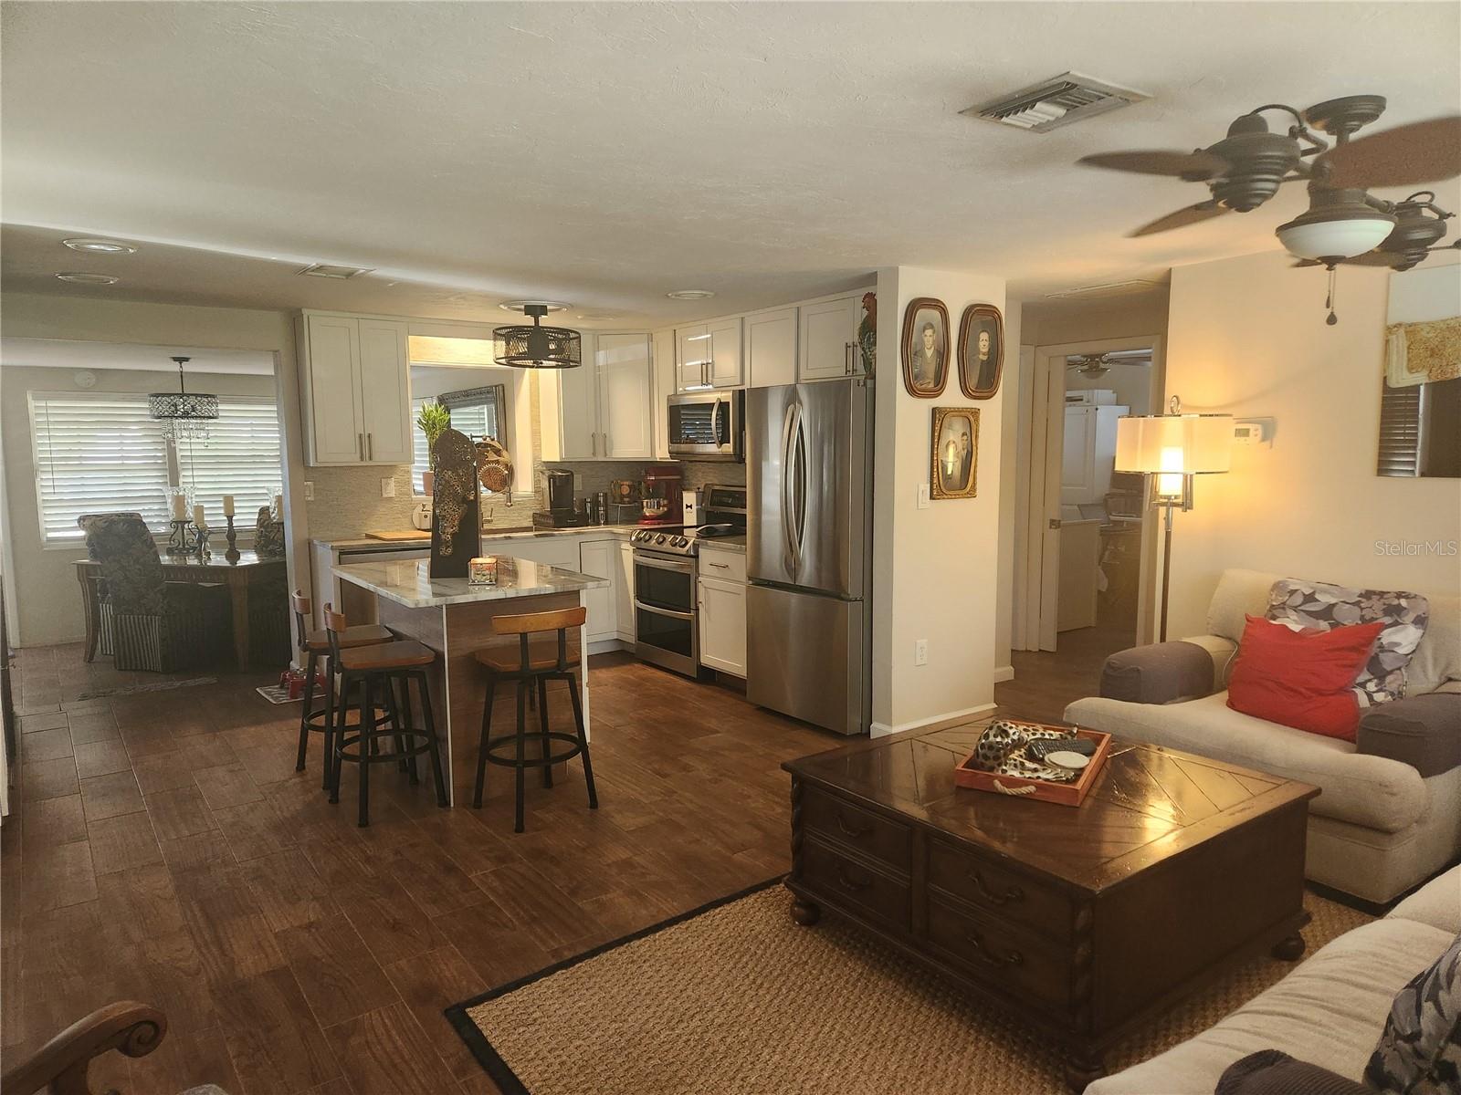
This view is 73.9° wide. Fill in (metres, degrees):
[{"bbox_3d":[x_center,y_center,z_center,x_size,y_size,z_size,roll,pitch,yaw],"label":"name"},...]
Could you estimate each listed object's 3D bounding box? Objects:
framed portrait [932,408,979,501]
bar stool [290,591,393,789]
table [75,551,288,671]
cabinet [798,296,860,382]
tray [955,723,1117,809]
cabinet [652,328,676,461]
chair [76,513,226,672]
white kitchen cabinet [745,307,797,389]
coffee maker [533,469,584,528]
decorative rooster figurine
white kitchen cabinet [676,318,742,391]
[{"bbox_3d":[1.142,-0.478,4.953,0.345,0.460,0.045,-5,8,-36],"label":"framed portrait"},{"bbox_3d":[-1.807,0.635,4.556,0.420,0.860,0.410,-4,7,-31],"label":"bar stool"},{"bbox_3d":[-3.717,0.407,7.070,1.240,0.750,1.300,1,7,8],"label":"table"},{"bbox_3d":[0.794,-1.176,5.451,0.330,0.448,0.876,-5,8,-35],"label":"cabinet"},{"bbox_3d":[0.958,0.666,3.039,0.355,0.060,0.580,3,7,30],"label":"tray"},{"bbox_3d":[-0.350,-1.104,7.064,0.330,0.917,0.336,-5,8,-35],"label":"cabinet"},{"bbox_3d":[-3.989,0.293,6.666,0.480,1.070,0.680,1,7,11],"label":"chair"},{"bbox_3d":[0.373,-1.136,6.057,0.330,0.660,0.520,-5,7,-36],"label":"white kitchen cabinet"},{"bbox_3d":[-1.252,-0.372,7.153,0.290,0.410,0.330,-5,8,-36],"label":"coffee maker"},{"bbox_3d":[0.732,-1.097,4.934,0.230,0.420,0.160,2,7,24],"label":"decorative rooster figurine"},{"bbox_3d":[-0.018,-1.292,6.585,0.330,0.455,0.770,-5,7,-36],"label":"white kitchen cabinet"}]

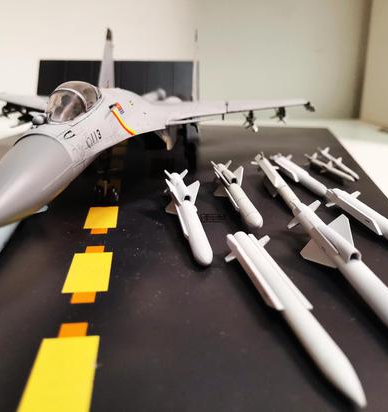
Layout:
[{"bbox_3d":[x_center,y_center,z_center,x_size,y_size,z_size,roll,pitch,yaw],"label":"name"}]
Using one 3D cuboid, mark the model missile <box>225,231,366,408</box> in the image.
[{"bbox_3d":[0.023,0.023,0.108,0.013,0.011,0.069,-4,22,-12],"label":"model missile"}]

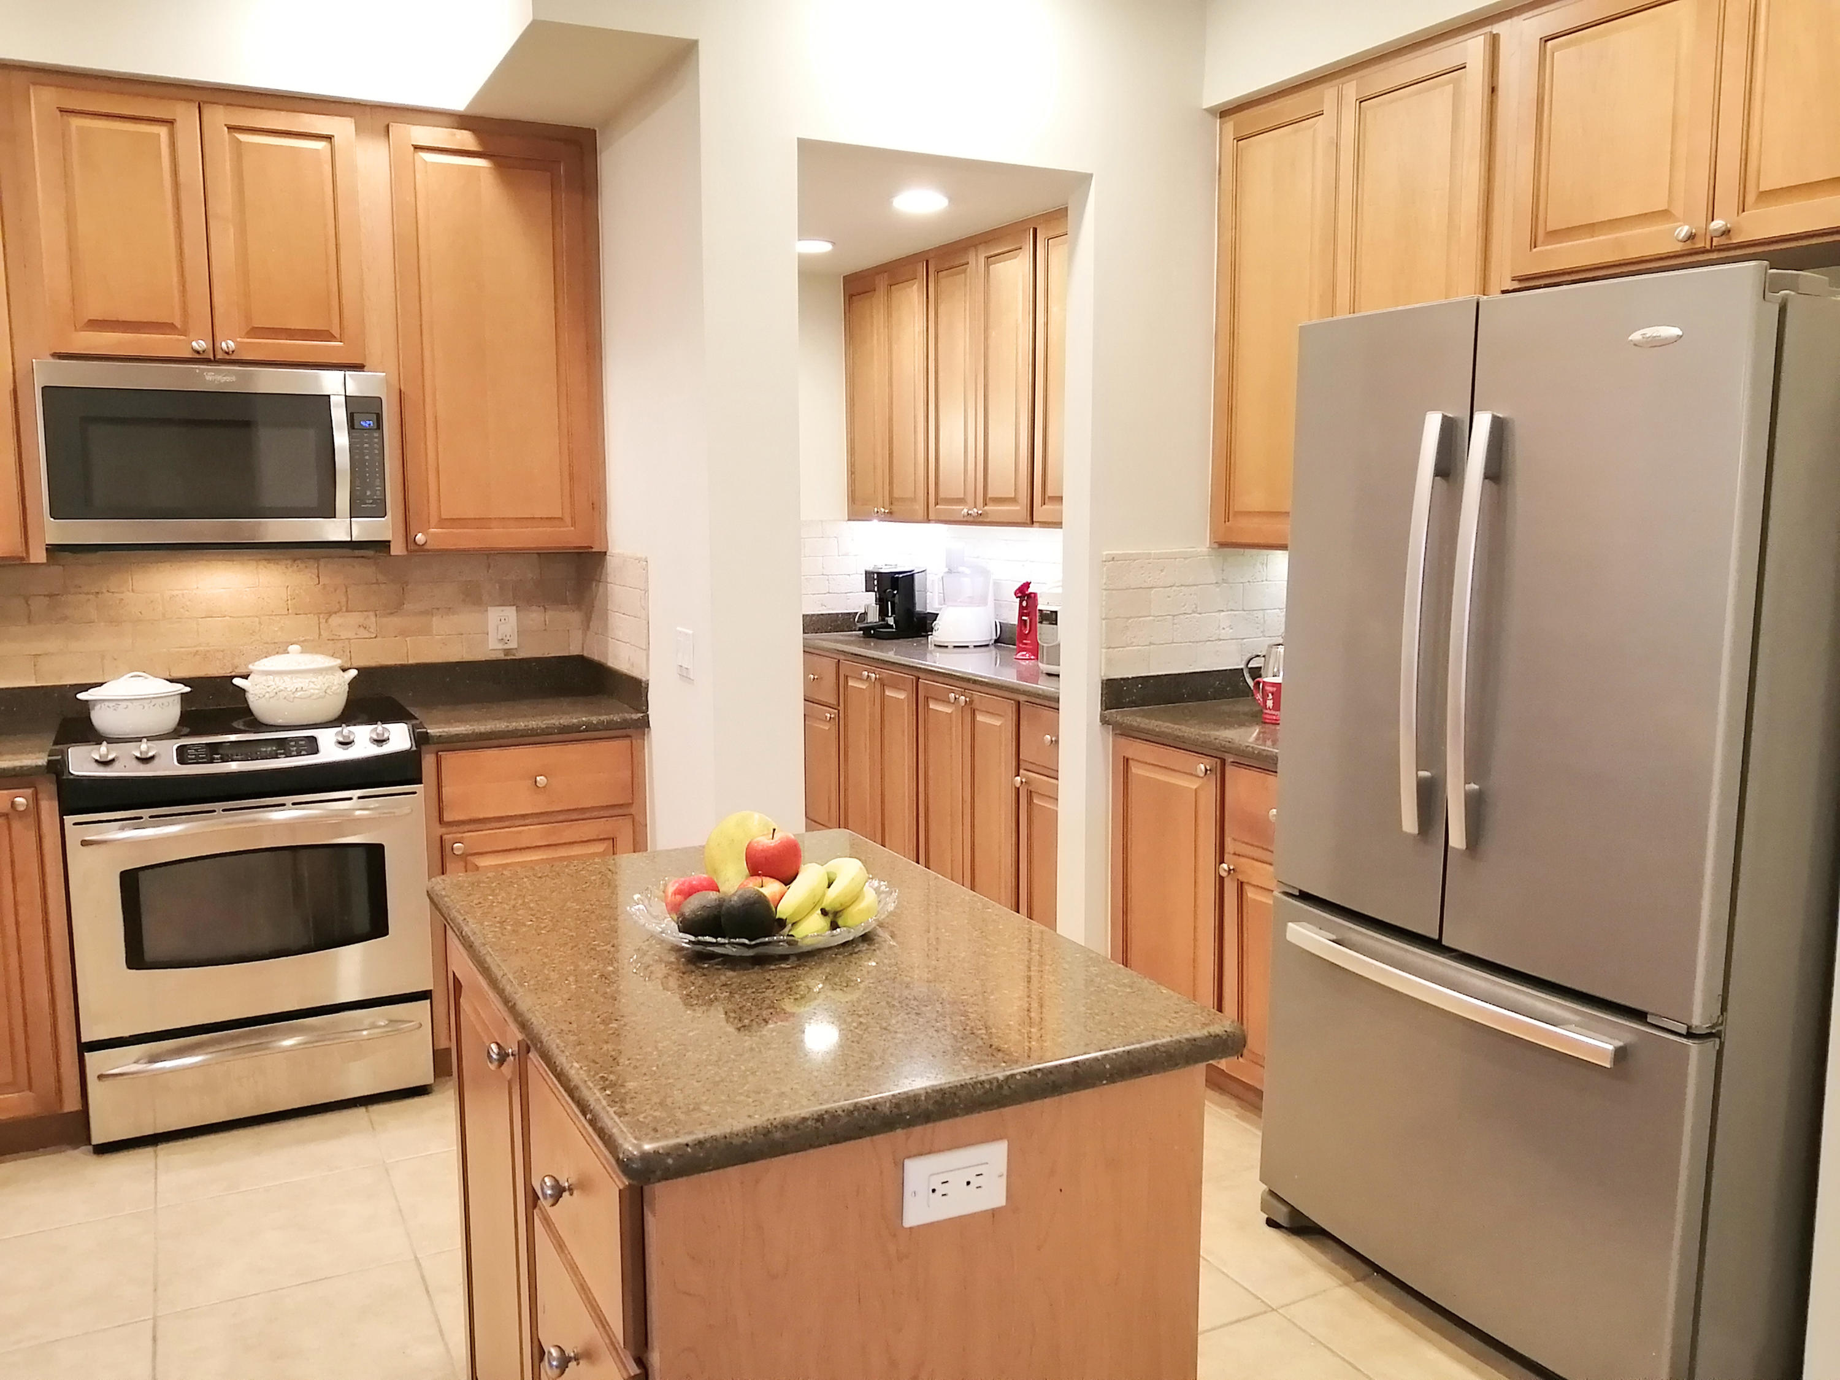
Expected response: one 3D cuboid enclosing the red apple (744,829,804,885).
[{"bbox_3d":[-0.186,0.214,1.820,0.072,0.070,0.072,0,8,0],"label":"red apple"}]

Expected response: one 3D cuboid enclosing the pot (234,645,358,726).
[{"bbox_3d":[-1.555,-0.017,3.583,0.288,0.190,0.240,-4,8,-27],"label":"pot"}]

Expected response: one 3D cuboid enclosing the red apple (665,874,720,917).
[{"bbox_3d":[-0.293,0.274,1.857,0.075,0.070,0.075,-4,9,-28],"label":"red apple"}]

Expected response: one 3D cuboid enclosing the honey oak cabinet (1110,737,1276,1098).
[{"bbox_3d":[1.016,0.571,3.674,0.620,0.876,0.890,-4,9,-28],"label":"honey oak cabinet"}]

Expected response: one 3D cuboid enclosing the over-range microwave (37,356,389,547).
[{"bbox_3d":[-1.759,-0.583,3.611,0.757,0.422,0.390,-4,8,-27],"label":"over-range microwave"}]

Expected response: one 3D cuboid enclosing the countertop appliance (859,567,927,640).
[{"bbox_3d":[-0.102,-0.364,6.023,0.250,0.285,0.200,-5,9,-35],"label":"countertop appliance"}]

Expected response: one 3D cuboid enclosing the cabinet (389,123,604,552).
[{"bbox_3d":[-1.170,-0.928,3.912,0.528,1.095,0.330,-4,8,-27],"label":"cabinet"}]

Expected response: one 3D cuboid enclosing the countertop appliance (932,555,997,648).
[{"bbox_3d":[0.150,-0.347,5.434,0.220,0.370,0.200,-4,8,-27],"label":"countertop appliance"}]

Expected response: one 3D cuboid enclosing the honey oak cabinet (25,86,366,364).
[{"bbox_3d":[-1.773,-1.118,3.567,0.705,0.610,0.330,-4,8,-27],"label":"honey oak cabinet"}]

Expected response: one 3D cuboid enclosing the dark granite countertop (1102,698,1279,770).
[{"bbox_3d":[0.999,0.121,3.594,0.660,0.040,0.920,-4,9,-28],"label":"dark granite countertop"}]

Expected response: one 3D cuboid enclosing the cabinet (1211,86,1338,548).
[{"bbox_3d":[1.034,-0.942,3.768,0.330,1.140,0.420,-4,9,-28],"label":"cabinet"}]

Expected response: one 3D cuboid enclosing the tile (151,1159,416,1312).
[{"bbox_3d":[-1.306,1.114,2.932,0.457,0.010,0.457,-4,9,-28],"label":"tile"}]

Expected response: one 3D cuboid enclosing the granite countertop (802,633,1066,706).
[{"bbox_3d":[0.210,-0.080,5.109,0.650,0.040,2.250,-4,9,-28],"label":"granite countertop"}]

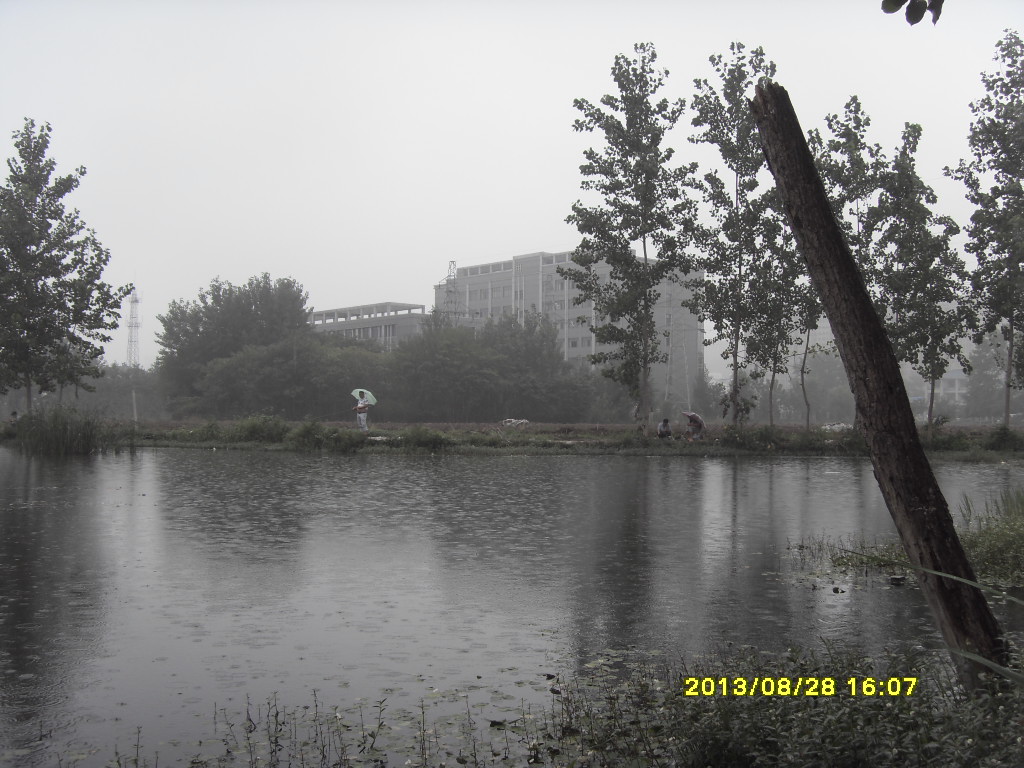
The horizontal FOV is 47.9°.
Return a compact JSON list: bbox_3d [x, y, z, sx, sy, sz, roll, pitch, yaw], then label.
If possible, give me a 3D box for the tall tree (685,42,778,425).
[{"bbox_3d":[9.408,-6.264,49.077,4.300,16.480,4.300,0,-1,0],"label":"tall tree"}]

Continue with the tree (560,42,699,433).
[{"bbox_3d":[4.868,-5.927,47.073,5.600,15.970,5.400,0,-1,0],"label":"tree"}]

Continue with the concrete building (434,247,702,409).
[{"bbox_3d":[9.705,-9.574,233.037,18.000,28.500,59.000,1,-1,-42],"label":"concrete building"}]

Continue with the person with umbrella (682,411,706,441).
[{"bbox_3d":[6.862,1.583,43.484,0.950,1.130,0.950,-1,-1,45],"label":"person with umbrella"}]

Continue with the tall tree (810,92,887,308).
[{"bbox_3d":[14.504,-5.117,49.063,4.000,14.190,4.000,0,-1,0],"label":"tall tree"}]

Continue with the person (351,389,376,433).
[{"bbox_3d":[-5.580,1.037,43.491,0.900,1.730,0.850,0,-1,34],"label":"person"}]

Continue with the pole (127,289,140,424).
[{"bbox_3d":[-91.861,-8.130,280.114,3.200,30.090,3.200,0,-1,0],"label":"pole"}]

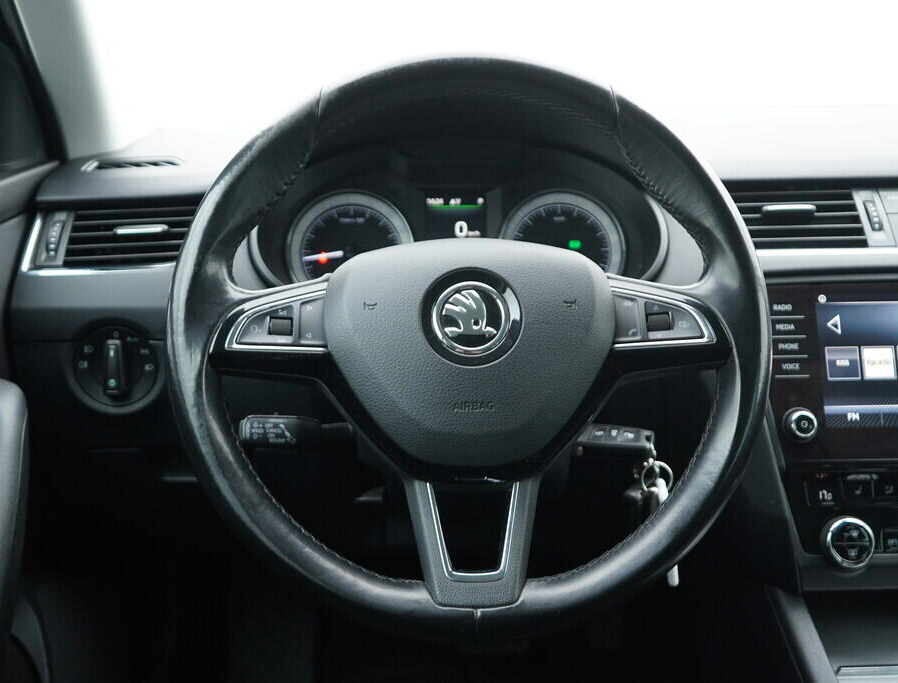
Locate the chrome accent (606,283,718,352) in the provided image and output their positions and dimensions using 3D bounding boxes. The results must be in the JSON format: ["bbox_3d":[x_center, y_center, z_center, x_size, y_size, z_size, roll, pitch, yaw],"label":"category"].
[{"bbox_3d":[0.131,-0.015,0.630,0.061,0.040,0.014,-1,-15,0],"label":"chrome accent"}]

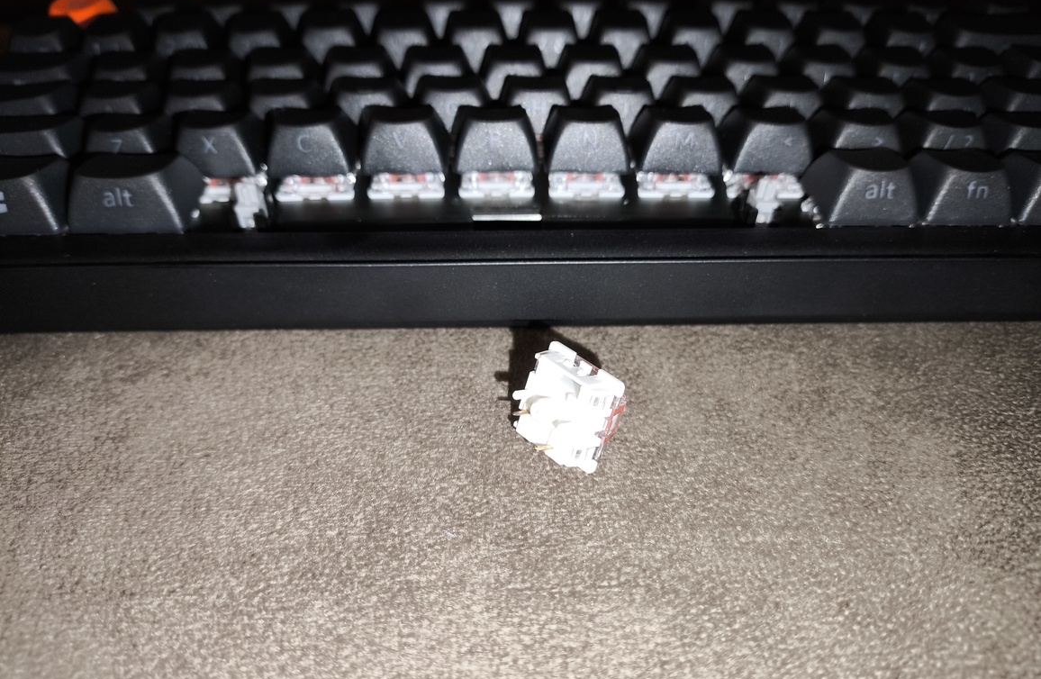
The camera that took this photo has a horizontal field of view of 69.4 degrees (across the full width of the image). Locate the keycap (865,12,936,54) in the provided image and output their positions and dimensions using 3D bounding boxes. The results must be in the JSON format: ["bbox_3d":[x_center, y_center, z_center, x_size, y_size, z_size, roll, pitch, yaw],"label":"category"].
[{"bbox_3d":[0.102,-0.081,0.201,0.018,0.011,0.018,-1,40,-1],"label":"keycap"}]

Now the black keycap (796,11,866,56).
[{"bbox_3d":[0.082,-0.081,0.201,0.018,0.010,0.018,-1,41,-1],"label":"black keycap"}]

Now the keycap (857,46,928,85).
[{"bbox_3d":[0.093,-0.068,0.190,0.018,0.009,0.018,-1,40,-1],"label":"keycap"}]

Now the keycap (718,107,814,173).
[{"bbox_3d":[0.051,-0.043,0.158,0.018,0.009,0.018,-1,41,-2],"label":"keycap"}]

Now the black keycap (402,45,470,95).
[{"bbox_3d":[-0.020,-0.067,0.185,0.018,0.008,0.018,-1,41,-1],"label":"black keycap"}]

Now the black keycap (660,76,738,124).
[{"bbox_3d":[0.042,-0.056,0.174,0.018,0.009,0.018,-1,40,-1],"label":"black keycap"}]

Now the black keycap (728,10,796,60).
[{"bbox_3d":[0.064,-0.081,0.203,0.018,0.011,0.018,-1,40,-1],"label":"black keycap"}]

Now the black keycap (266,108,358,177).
[{"bbox_3d":[-0.043,-0.042,0.155,0.018,0.009,0.018,-1,41,-2],"label":"black keycap"}]

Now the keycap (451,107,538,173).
[{"bbox_3d":[-0.005,-0.043,0.156,0.018,0.009,0.018,-1,41,-1],"label":"keycap"}]

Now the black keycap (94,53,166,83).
[{"bbox_3d":[-0.096,-0.065,0.182,0.018,0.009,0.018,-1,40,-1],"label":"black keycap"}]

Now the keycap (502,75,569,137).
[{"bbox_3d":[0.004,-0.055,0.170,0.018,0.009,0.018,-1,40,-1],"label":"keycap"}]

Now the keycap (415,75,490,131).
[{"bbox_3d":[-0.015,-0.054,0.171,0.018,0.009,0.018,-1,41,-2],"label":"keycap"}]

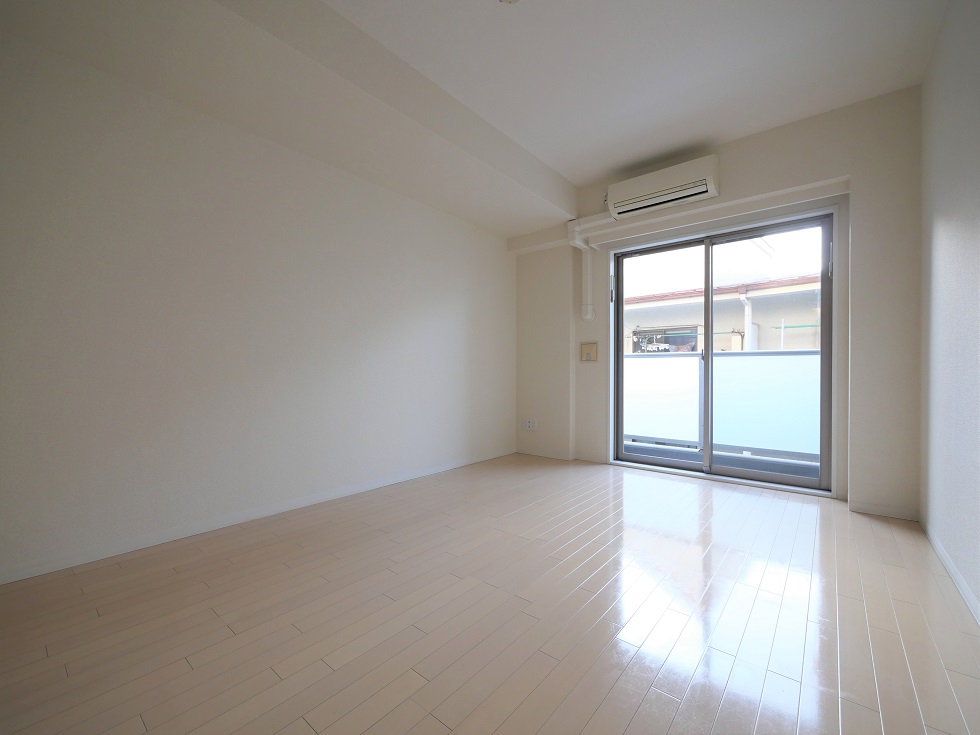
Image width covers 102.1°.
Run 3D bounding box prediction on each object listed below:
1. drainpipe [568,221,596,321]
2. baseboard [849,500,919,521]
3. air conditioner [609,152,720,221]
[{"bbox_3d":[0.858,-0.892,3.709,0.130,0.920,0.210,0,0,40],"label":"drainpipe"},{"bbox_3d":[2.346,0.860,2.366,0.302,0.060,0.015,0,0,40],"label":"baseboard"},{"bbox_3d":[1.345,-1.389,3.116,0.778,0.248,0.202,0,0,40],"label":"air conditioner"}]

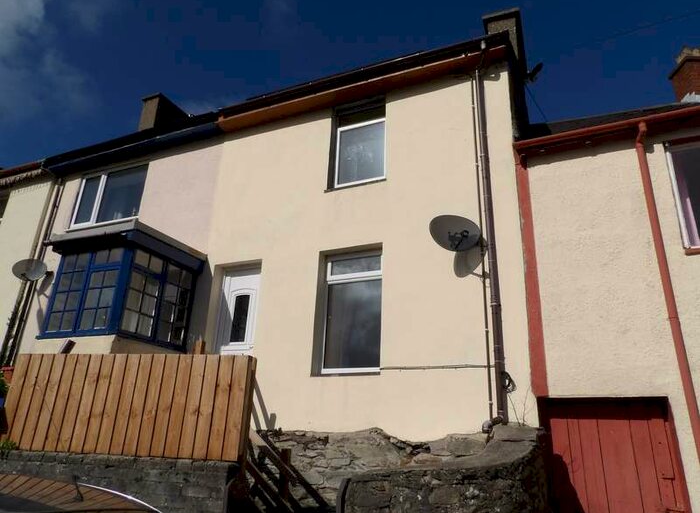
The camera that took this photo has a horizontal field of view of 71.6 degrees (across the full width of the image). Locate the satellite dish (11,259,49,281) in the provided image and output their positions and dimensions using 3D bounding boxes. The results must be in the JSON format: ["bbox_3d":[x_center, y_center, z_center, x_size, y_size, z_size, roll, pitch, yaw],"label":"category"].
[{"bbox_3d":[-5.834,0.206,8.803,0.560,0.500,0.360,7,-21,-10],"label":"satellite dish"}]

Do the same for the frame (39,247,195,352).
[{"bbox_3d":[-3.298,0.595,7.104,1.520,1.380,1.320,-6,-22,23],"label":"frame"}]

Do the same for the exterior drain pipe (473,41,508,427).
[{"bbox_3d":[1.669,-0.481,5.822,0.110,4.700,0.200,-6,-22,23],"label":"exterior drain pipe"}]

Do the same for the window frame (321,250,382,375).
[{"bbox_3d":[0.075,0.745,6.571,0.930,1.640,0.080,-6,-22,23],"label":"window frame"}]

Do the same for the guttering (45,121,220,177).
[{"bbox_3d":[-4.141,-2.017,8.956,4.250,0.170,0.150,-6,-22,23],"label":"guttering"}]

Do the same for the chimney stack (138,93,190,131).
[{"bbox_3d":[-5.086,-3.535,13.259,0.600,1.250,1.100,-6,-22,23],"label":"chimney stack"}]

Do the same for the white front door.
[{"bbox_3d":[-1.626,1.190,7.215,0.840,2.050,0.080,-6,-22,23],"label":"white front door"}]

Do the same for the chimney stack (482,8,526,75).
[{"bbox_3d":[3.266,-4.238,10.191,0.720,1.250,1.000,-6,-22,23],"label":"chimney stack"}]

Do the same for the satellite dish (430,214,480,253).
[{"bbox_3d":[1.272,-0.325,5.732,0.600,0.530,0.360,5,-21,-6],"label":"satellite dish"}]

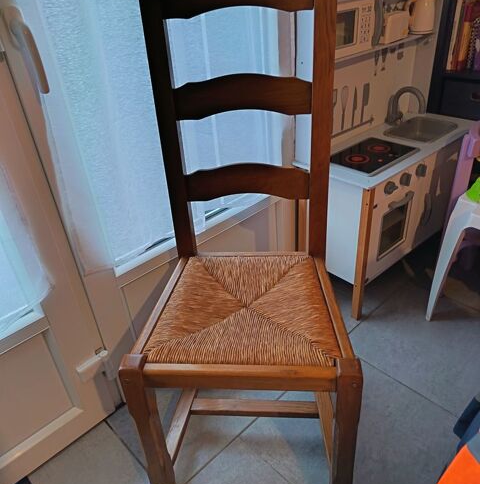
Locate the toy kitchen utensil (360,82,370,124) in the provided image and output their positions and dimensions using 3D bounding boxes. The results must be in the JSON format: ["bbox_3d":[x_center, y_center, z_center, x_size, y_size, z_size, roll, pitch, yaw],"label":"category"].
[{"bbox_3d":[0.430,-0.477,1.532,0.034,0.137,0.010,-28,40,-32],"label":"toy kitchen utensil"}]

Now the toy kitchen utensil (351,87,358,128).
[{"bbox_3d":[0.386,-0.453,1.501,0.022,0.137,0.010,-28,40,-32],"label":"toy kitchen utensil"}]

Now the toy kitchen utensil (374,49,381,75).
[{"bbox_3d":[0.454,-0.596,1.472,0.025,0.080,0.010,-28,40,-32],"label":"toy kitchen utensil"}]

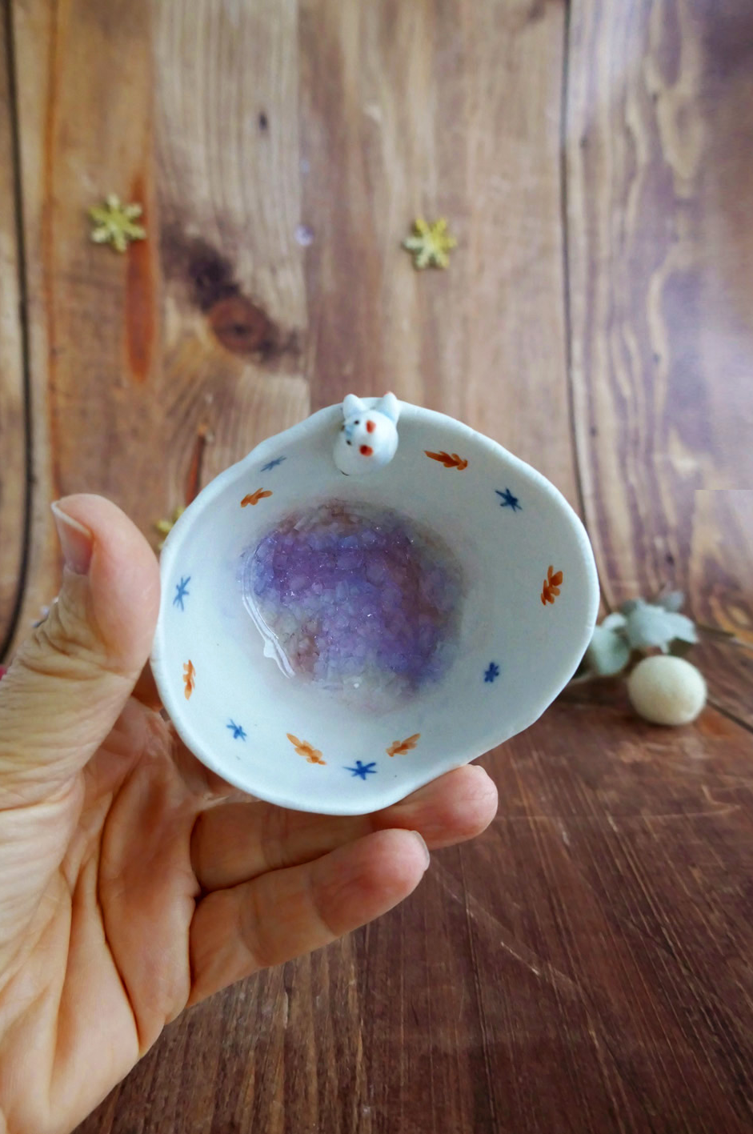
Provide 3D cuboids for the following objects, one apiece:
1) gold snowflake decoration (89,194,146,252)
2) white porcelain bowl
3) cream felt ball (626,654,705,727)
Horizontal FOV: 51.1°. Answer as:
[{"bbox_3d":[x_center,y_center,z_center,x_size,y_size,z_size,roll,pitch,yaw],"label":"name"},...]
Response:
[{"bbox_3d":[-0.159,-0.212,0.485,0.033,0.036,0.004,-10,9,-7],"label":"gold snowflake decoration"},{"bbox_3d":[-0.003,0.009,0.172,0.086,0.080,0.042,0,-3,-7],"label":"white porcelain bowl"},{"bbox_3d":[0.139,0.058,0.375,0.035,0.034,0.035,0,12,0],"label":"cream felt ball"}]

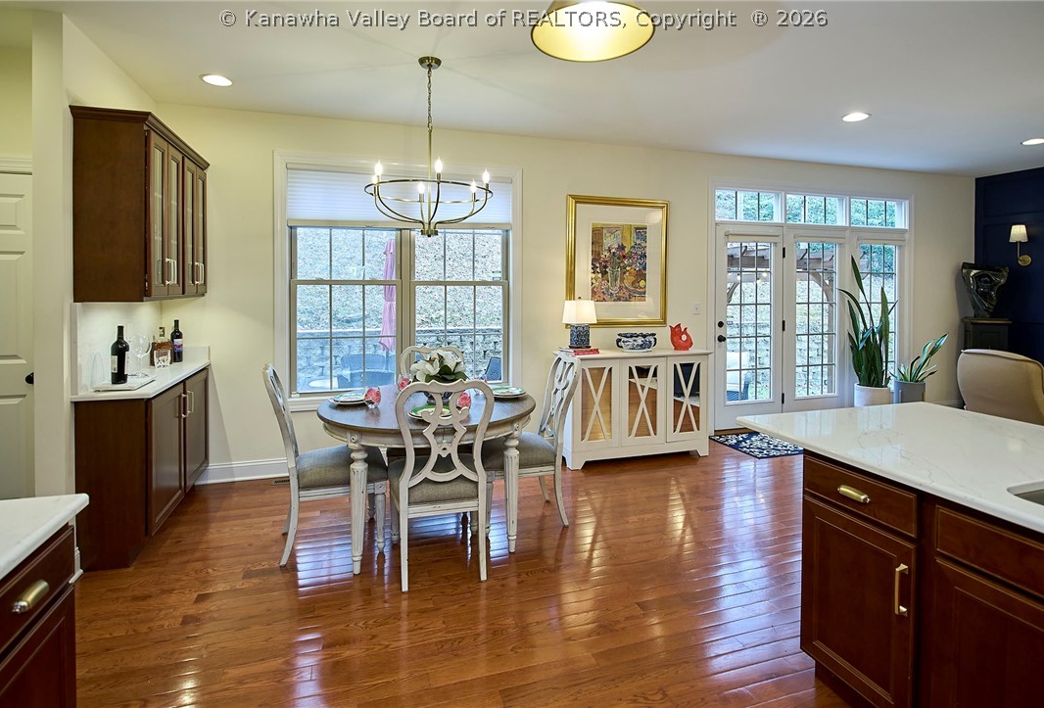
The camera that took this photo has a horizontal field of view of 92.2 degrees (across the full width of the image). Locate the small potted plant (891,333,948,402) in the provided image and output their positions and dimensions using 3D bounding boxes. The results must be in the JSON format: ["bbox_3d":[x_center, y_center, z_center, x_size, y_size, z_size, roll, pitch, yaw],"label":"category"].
[{"bbox_3d":[4.098,0.283,5.180,0.400,0.920,0.380,-1,4,-18],"label":"small potted plant"}]

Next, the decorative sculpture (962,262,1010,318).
[{"bbox_3d":[5.070,-0.697,5.500,0.350,0.570,0.260,2,5,27],"label":"decorative sculpture"}]

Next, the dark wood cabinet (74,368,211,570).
[{"bbox_3d":[-2.287,0.596,3.141,0.354,0.879,1.172,-2,5,-18],"label":"dark wood cabinet"}]

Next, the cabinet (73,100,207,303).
[{"bbox_3d":[-2.246,-0.810,3.055,0.345,0.960,1.080,-1,4,-18],"label":"cabinet"}]

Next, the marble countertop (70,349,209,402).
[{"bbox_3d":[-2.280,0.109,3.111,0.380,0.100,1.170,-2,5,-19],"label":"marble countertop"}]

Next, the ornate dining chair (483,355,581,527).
[{"bbox_3d":[0.010,0.528,3.178,0.584,1.005,0.460,-2,5,-18],"label":"ornate dining chair"}]

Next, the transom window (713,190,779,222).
[{"bbox_3d":[2.363,-1.526,5.214,0.823,0.332,0.060,-2,5,-18],"label":"transom window"}]

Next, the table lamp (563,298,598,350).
[{"bbox_3d":[0.496,-0.263,4.284,0.230,0.430,0.230,-2,5,-25],"label":"table lamp"}]

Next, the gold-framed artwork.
[{"bbox_3d":[0.916,-0.857,4.719,1.051,1.213,0.045,-2,5,-18],"label":"gold-framed artwork"}]

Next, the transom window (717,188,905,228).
[{"bbox_3d":[3.225,-1.561,5.451,2.580,0.320,0.080,-1,5,-17],"label":"transom window"}]

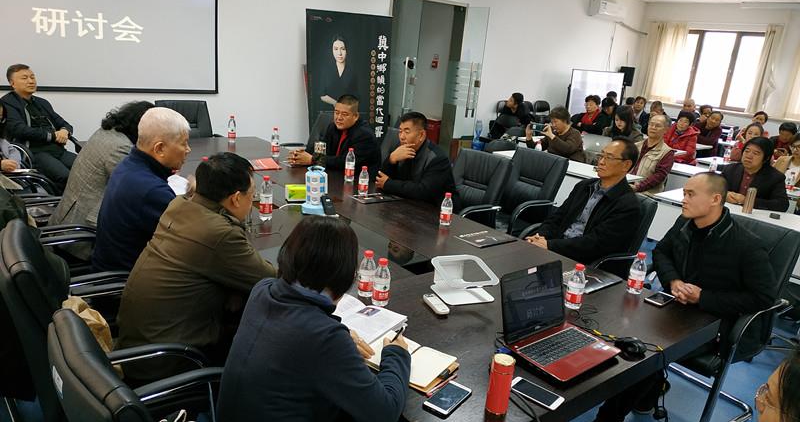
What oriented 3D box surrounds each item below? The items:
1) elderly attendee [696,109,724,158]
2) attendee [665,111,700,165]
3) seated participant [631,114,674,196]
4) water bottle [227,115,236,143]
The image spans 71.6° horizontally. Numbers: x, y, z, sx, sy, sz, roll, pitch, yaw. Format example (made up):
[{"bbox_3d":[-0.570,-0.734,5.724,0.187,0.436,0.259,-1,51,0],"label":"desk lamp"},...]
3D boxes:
[{"bbox_3d":[4.370,-0.768,7.815,0.720,1.250,0.520,-9,21,-40],"label":"elderly attendee"},{"bbox_3d":[3.108,-0.476,6.374,0.750,1.280,0.520,-8,21,-38],"label":"attendee"},{"bbox_3d":[2.427,-0.221,5.298,0.780,1.300,0.540,-8,21,-38],"label":"seated participant"},{"bbox_3d":[-1.596,-0.770,5.251,0.066,0.233,0.066,-9,21,-40],"label":"water bottle"}]

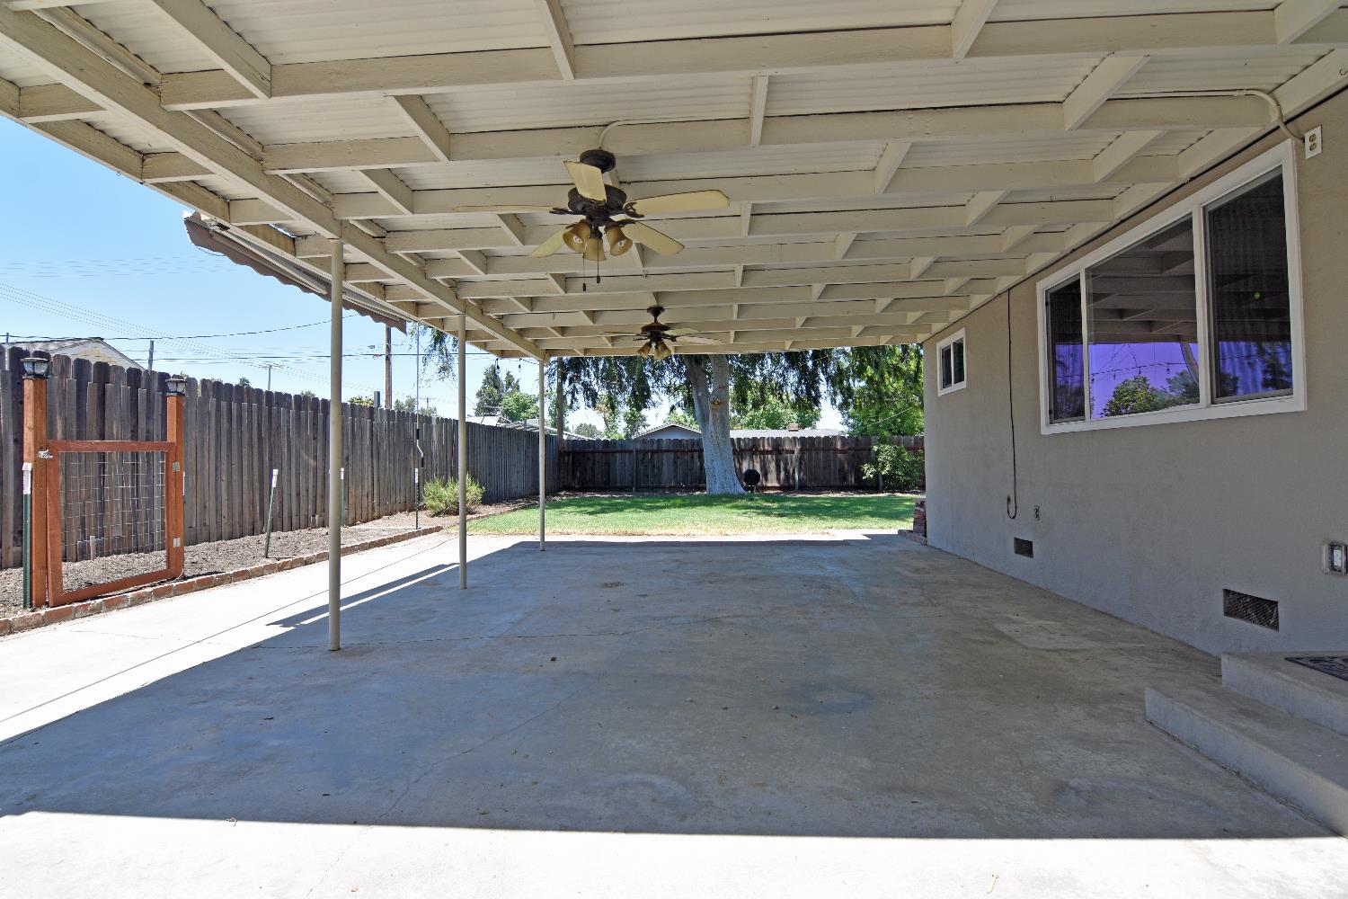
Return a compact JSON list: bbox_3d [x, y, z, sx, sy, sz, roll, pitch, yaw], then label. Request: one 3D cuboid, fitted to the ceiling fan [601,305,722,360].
[{"bbox_3d":[-0.160,-1.100,5.719,1.200,0.530,1.180,-1,-2,4],"label":"ceiling fan"}]

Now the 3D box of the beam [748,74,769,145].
[{"bbox_3d":[0.376,-1.539,2.641,0.040,0.143,0.515,-1,-2,4],"label":"beam"}]

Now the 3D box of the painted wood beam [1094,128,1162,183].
[{"bbox_3d":[2.369,-1.585,3.123,0.040,0.144,0.520,-1,-2,4],"label":"painted wood beam"}]

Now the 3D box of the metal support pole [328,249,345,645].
[{"bbox_3d":[-2.043,-0.039,3.625,0.060,2.472,0.060,-1,-2,4],"label":"metal support pole"}]

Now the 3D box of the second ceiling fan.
[{"bbox_3d":[-0.377,-1.201,2.937,1.270,0.476,1.250,-1,-2,4],"label":"second ceiling fan"}]

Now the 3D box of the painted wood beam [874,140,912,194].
[{"bbox_3d":[1.154,-1.547,3.167,0.040,0.143,0.518,-1,-2,4],"label":"painted wood beam"}]

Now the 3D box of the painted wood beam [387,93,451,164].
[{"bbox_3d":[-1.144,-1.492,2.698,0.040,0.142,0.513,-1,-2,4],"label":"painted wood beam"}]

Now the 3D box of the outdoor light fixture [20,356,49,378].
[{"bbox_3d":[-4.986,-0.637,4.672,0.120,0.145,0.120,-1,-2,4],"label":"outdoor light fixture"}]

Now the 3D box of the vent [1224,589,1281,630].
[{"bbox_3d":[2.900,0.799,3.003,0.035,0.135,0.308,-1,-2,4],"label":"vent"}]

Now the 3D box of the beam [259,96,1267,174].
[{"bbox_3d":[0.375,-1.531,2.918,4.843,0.144,0.040,-2,-2,2],"label":"beam"}]

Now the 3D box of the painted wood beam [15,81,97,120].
[{"bbox_3d":[-2.419,-1.434,2.463,0.530,0.137,0.040,-1,-2,4],"label":"painted wood beam"}]

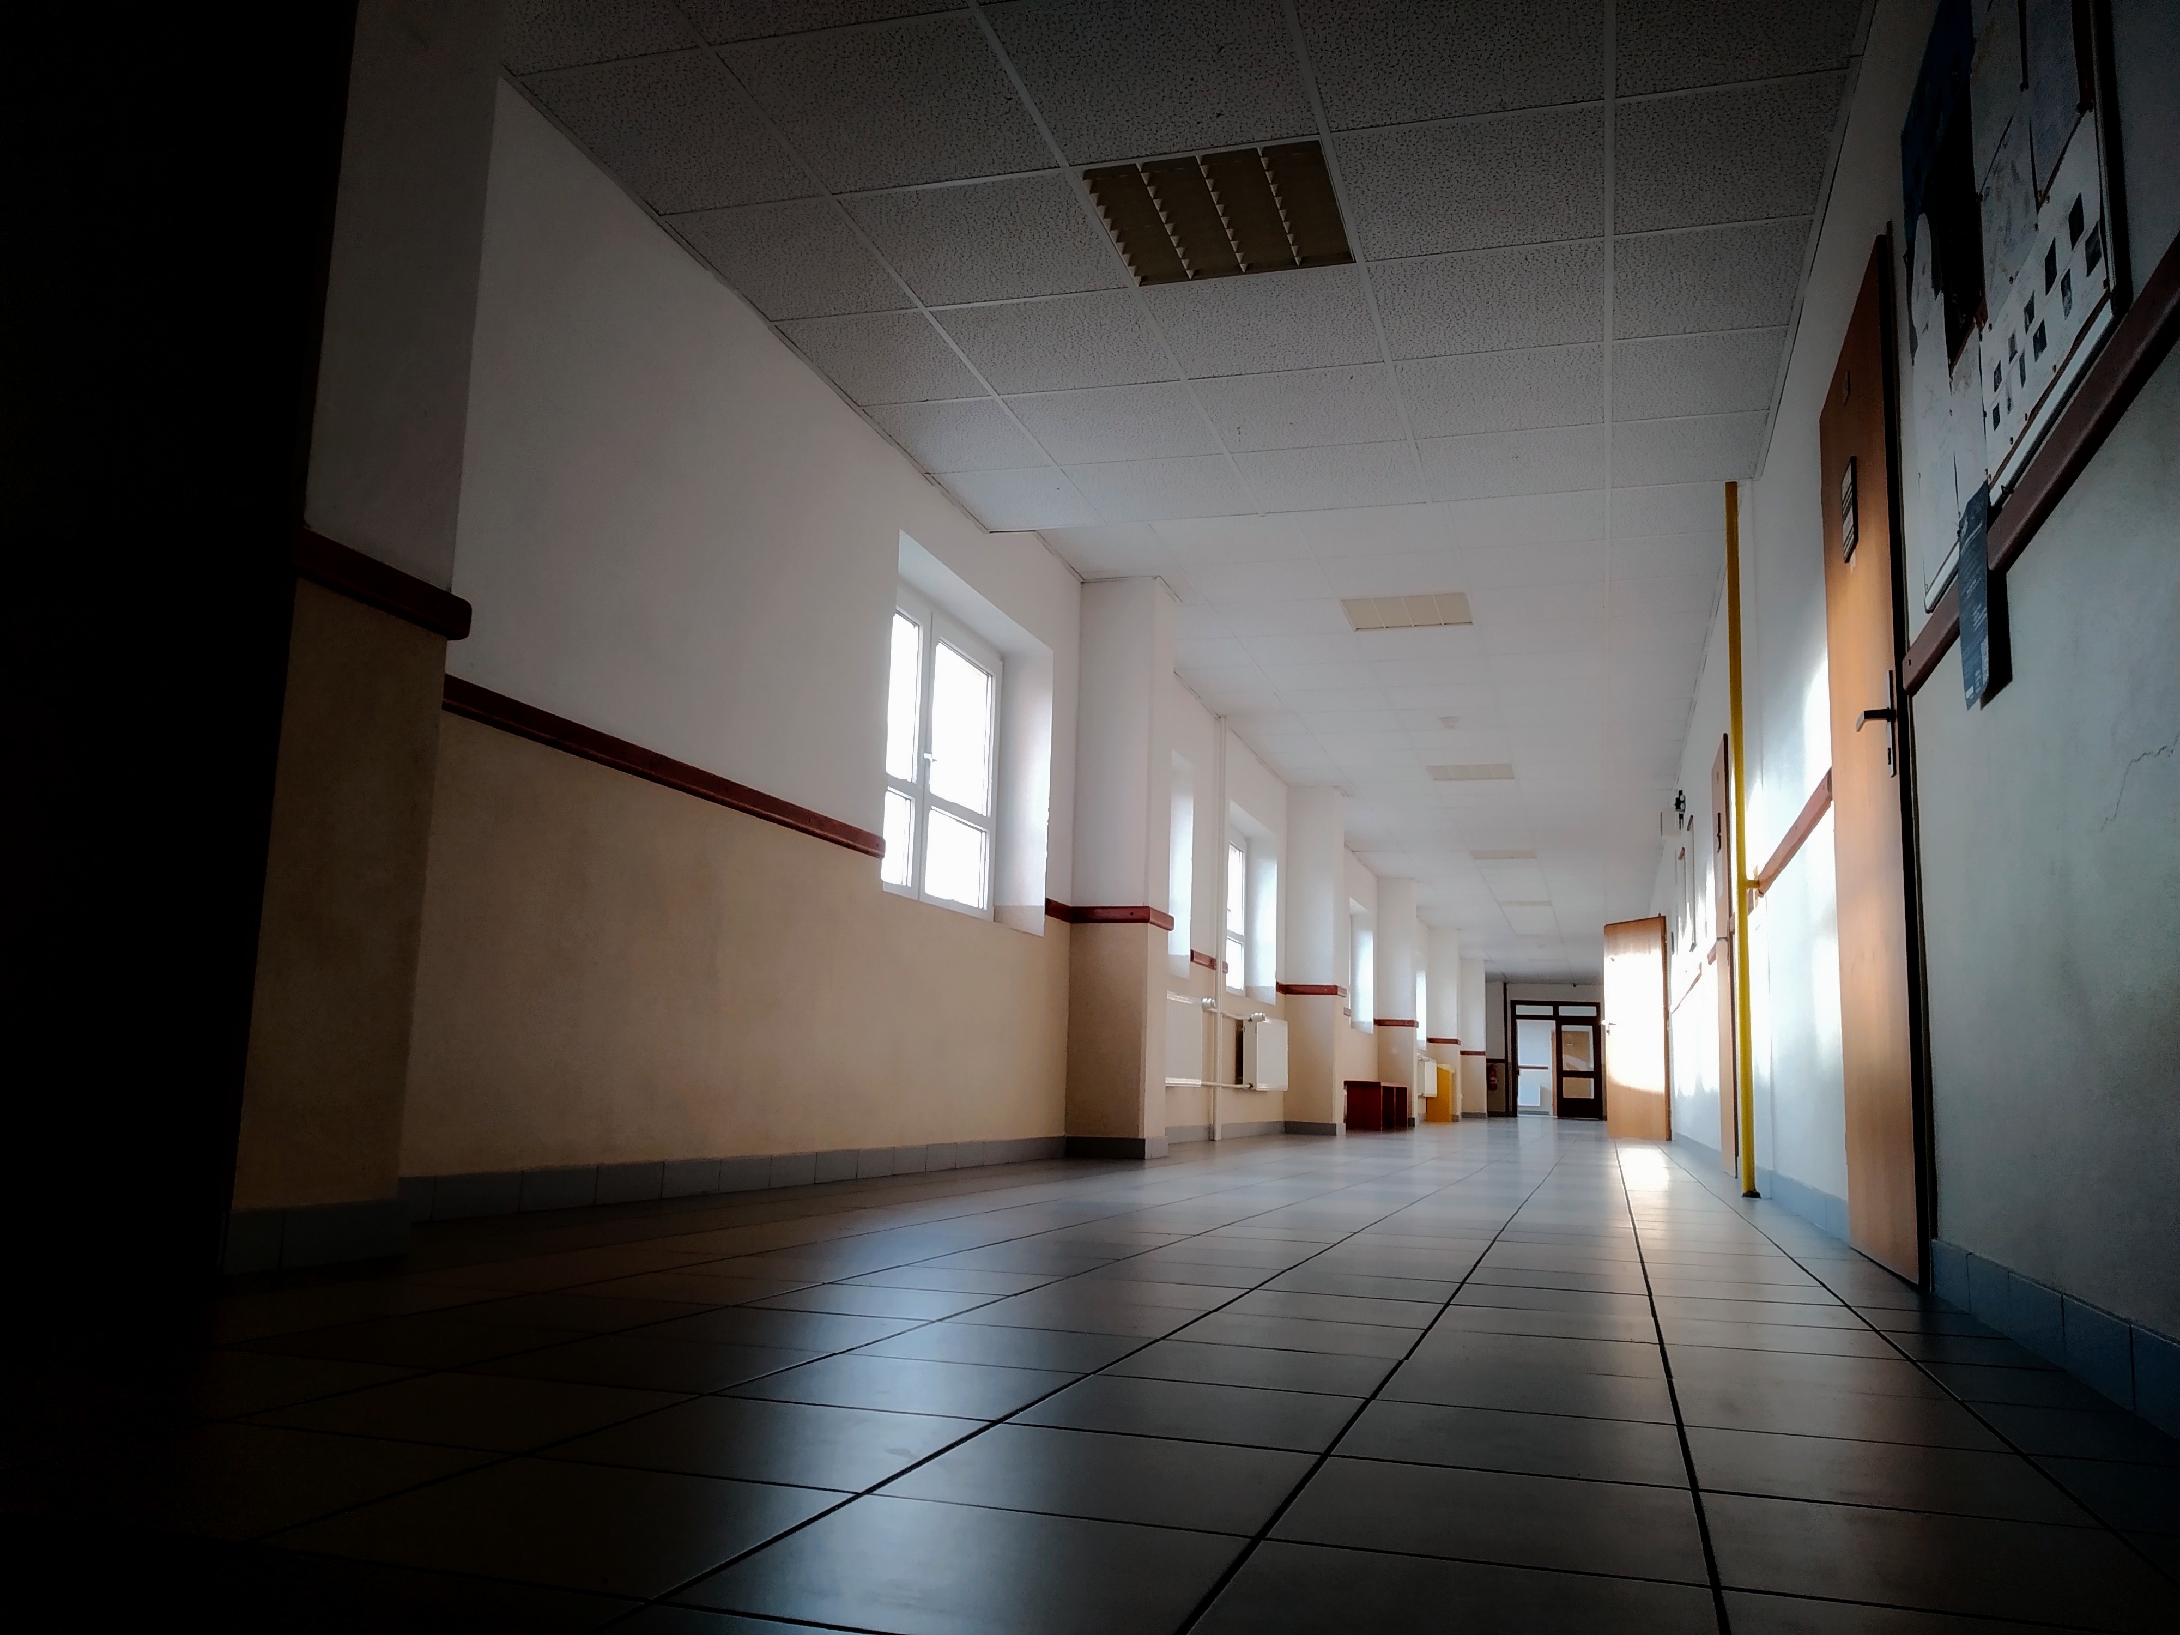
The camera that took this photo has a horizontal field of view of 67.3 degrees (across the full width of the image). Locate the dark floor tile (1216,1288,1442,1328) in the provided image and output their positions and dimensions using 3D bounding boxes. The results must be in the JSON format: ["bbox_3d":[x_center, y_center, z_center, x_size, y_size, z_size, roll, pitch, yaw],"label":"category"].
[{"bbox_3d":[0.361,0.732,2.427,0.298,0.010,0.295,-1,-10,17],"label":"dark floor tile"}]

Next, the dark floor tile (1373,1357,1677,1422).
[{"bbox_3d":[0.476,0.628,1.786,0.298,0.010,0.295,-1,-10,17],"label":"dark floor tile"}]

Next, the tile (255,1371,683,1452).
[{"bbox_3d":[-0.558,0.544,1.498,0.298,0.010,0.295,-1,-10,17],"label":"tile"}]

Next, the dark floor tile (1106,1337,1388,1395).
[{"bbox_3d":[0.188,0.631,1.868,0.297,0.010,0.288,-1,-10,17],"label":"dark floor tile"}]

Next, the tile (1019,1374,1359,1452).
[{"bbox_3d":[0.102,0.576,1.575,0.293,0.010,0.285,-1,-10,17],"label":"tile"}]

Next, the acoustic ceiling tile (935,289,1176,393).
[{"bbox_3d":[-0.078,-1.367,4.751,0.600,0.018,0.600,-1,-10,17],"label":"acoustic ceiling tile"}]

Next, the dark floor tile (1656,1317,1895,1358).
[{"bbox_3d":[0.935,0.718,2.240,0.298,0.010,0.293,-1,-10,17],"label":"dark floor tile"}]

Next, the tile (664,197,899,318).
[{"bbox_3d":[-0.774,-1.481,4.360,0.456,0.017,0.580,-1,-11,17],"label":"tile"}]

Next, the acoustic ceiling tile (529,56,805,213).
[{"bbox_3d":[-0.960,-1.602,3.885,0.460,0.016,0.600,-1,-10,17],"label":"acoustic ceiling tile"}]

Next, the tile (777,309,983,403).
[{"bbox_3d":[-0.600,-1.378,4.907,0.456,0.017,0.580,-1,-11,17],"label":"tile"}]

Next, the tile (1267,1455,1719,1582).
[{"bbox_3d":[0.300,0.523,1.218,0.293,0.010,0.285,-1,-10,17],"label":"tile"}]

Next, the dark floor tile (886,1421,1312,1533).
[{"bbox_3d":[0.017,0.534,1.321,0.298,0.010,0.295,-1,-10,17],"label":"dark floor tile"}]

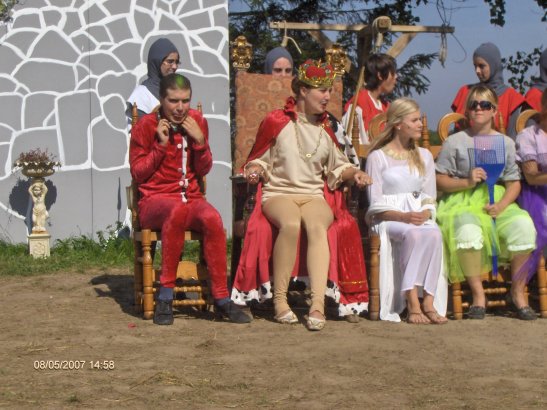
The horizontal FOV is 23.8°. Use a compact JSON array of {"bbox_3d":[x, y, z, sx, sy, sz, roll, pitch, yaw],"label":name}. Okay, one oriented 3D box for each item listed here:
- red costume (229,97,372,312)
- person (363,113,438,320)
[{"bbox_3d":[0.142,-0.002,7.090,0.730,1.180,0.620,-1,3,-5],"label":"red costume"},{"bbox_3d":[0.724,-0.007,7.110,0.450,1.220,0.740,-1,3,-15],"label":"person"}]

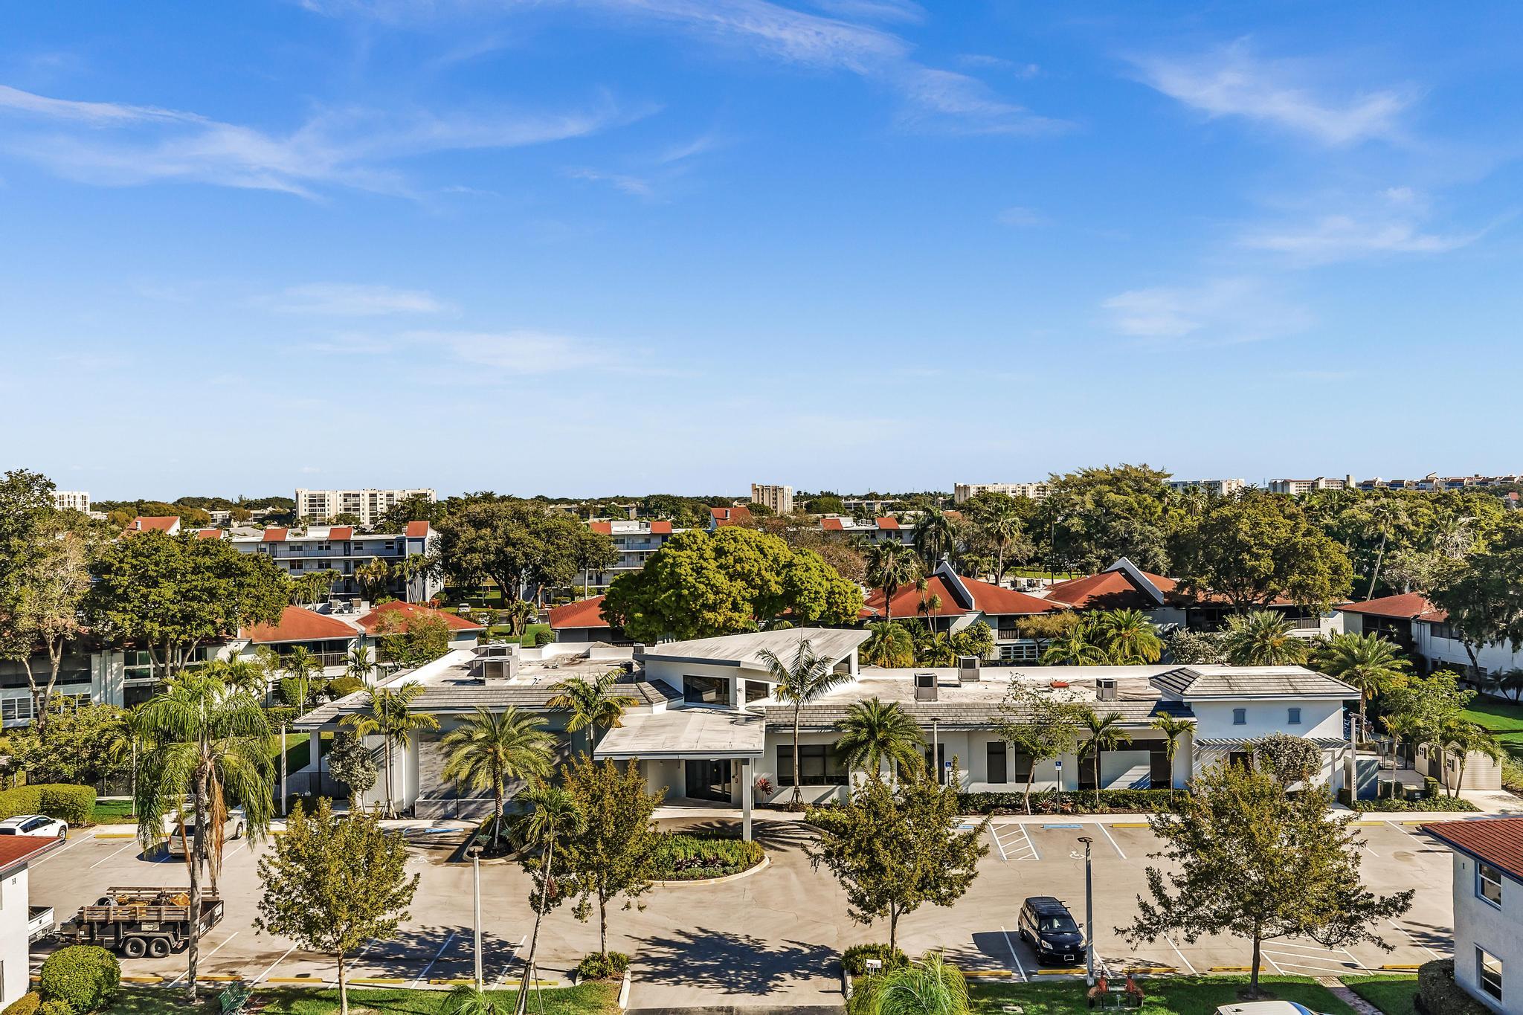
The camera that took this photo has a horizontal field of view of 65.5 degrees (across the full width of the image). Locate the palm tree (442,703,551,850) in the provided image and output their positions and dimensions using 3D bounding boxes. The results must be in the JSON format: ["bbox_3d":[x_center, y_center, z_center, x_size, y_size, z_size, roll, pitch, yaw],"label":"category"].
[{"bbox_3d":[-12.504,12.726,55.868,5.223,6.685,5.223,-1,1,2],"label":"palm tree"}]

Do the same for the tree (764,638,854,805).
[{"bbox_3d":[2.367,11.116,61.200,4.600,8.700,4.400,-1,1,-3],"label":"tree"}]

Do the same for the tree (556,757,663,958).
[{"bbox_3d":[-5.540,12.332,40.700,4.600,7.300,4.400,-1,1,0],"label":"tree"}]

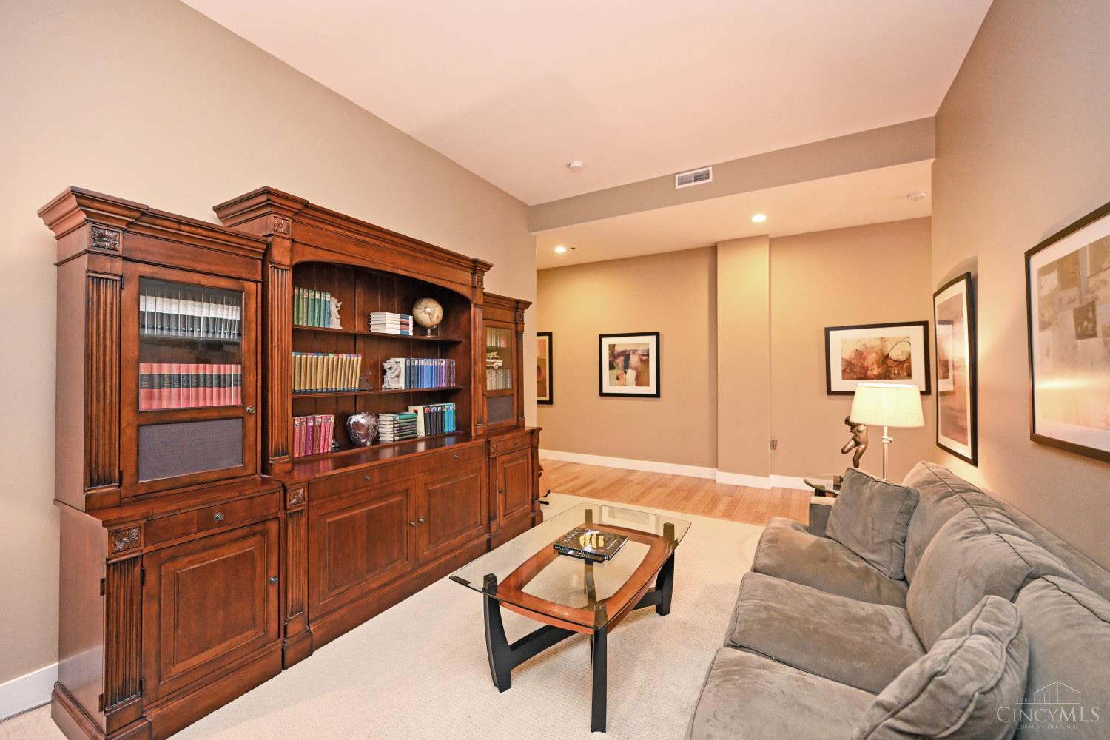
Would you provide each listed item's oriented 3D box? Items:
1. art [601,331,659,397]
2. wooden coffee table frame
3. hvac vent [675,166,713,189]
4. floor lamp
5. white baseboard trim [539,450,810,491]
[{"bbox_3d":[0.981,-0.064,5.769,0.851,0.853,0.030,0,0,30],"label":"art"},{"bbox_3d":[0.175,1.109,2.099,0.567,0.483,1.026,0,0,30],"label":"wooden coffee table frame"},{"bbox_3d":[1.266,-1.756,3.946,0.327,0.138,0.025,0,0,30],"label":"hvac vent"},{"bbox_3d":[2.163,0.429,2.821,0.385,0.661,0.385,0,0,30],"label":"floor lamp"},{"bbox_3d":[1.357,1.281,5.544,3.780,0.142,0.120,0,0,30],"label":"white baseboard trim"}]

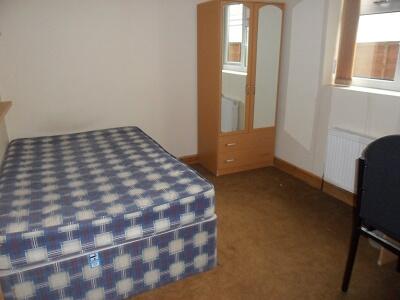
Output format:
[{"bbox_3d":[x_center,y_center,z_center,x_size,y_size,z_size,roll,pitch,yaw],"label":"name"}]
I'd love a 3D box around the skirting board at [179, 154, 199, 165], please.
[{"bbox_3d":[-0.161,0.146,3.982,0.340,0.120,0.022,-9,21,-26],"label":"skirting board"}]

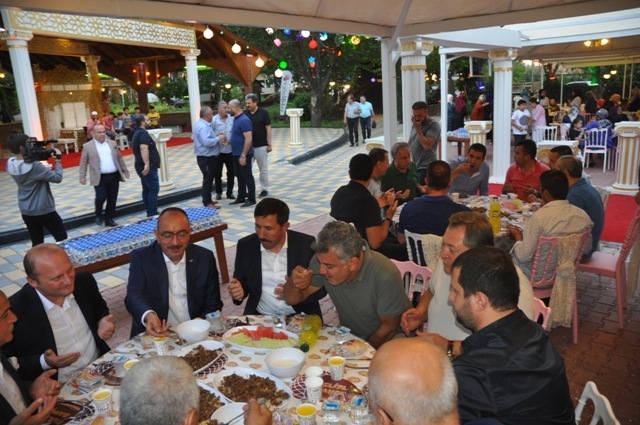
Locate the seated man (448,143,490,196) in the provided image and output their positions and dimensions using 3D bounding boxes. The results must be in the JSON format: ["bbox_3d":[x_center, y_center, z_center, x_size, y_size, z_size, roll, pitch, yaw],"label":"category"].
[{"bbox_3d":[1.447,-0.033,4.568,0.540,1.219,0.760,0,14,14],"label":"seated man"}]

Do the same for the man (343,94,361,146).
[{"bbox_3d":[1.093,-3.127,16.508,0.550,1.730,0.380,-1,14,11],"label":"man"}]

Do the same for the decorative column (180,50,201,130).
[{"bbox_3d":[-4.171,-3.899,15.959,0.500,2.920,0.500,2,15,23],"label":"decorative column"}]

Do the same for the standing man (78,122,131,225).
[{"bbox_3d":[-3.634,-0.604,7.984,0.700,1.700,0.440,-13,17,-36],"label":"standing man"}]

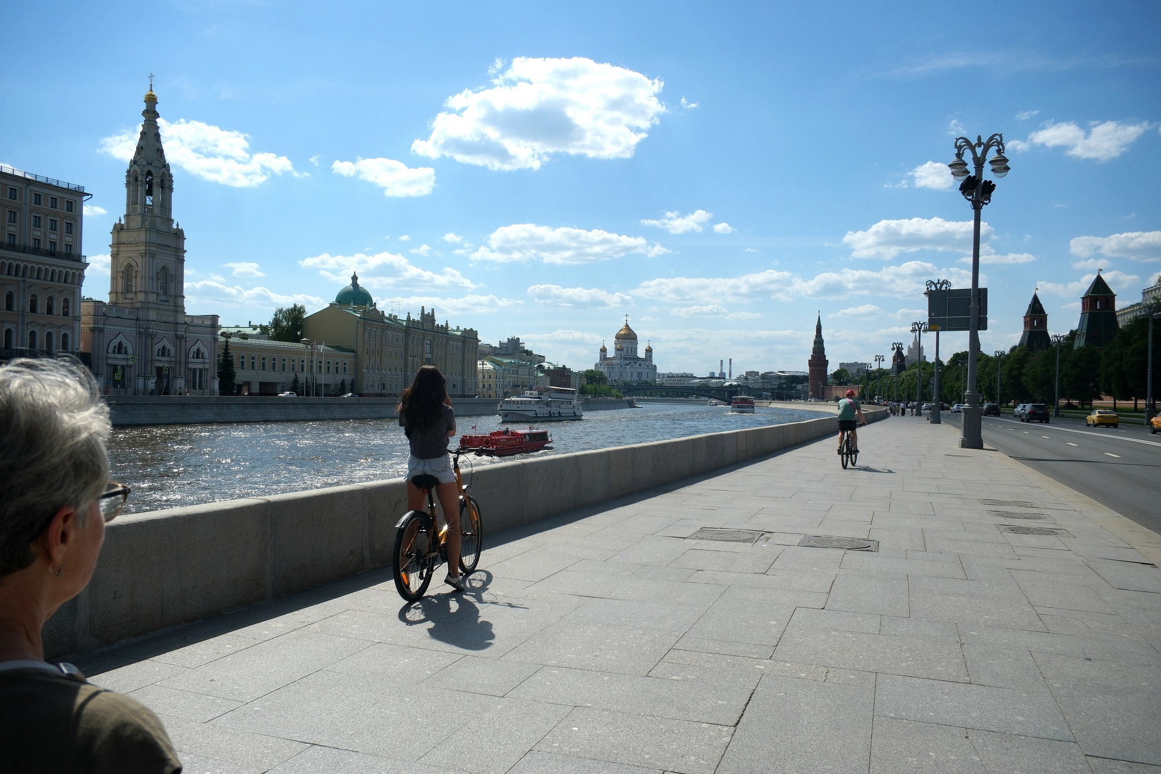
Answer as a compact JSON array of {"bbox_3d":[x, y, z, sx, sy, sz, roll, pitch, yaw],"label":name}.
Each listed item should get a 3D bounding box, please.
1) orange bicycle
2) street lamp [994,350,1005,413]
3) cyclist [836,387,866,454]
[{"bbox_3d":[-1.082,1.050,6.892,0.620,1.060,1.760,1,-1,15],"label":"orange bicycle"},{"bbox_3d":[75.136,-0.820,156.062,2.000,11.440,1.900,1,-1,15],"label":"street lamp"},{"bbox_3d":[6.260,0.799,20.144,0.580,1.570,0.820,0,-1,23],"label":"cyclist"}]

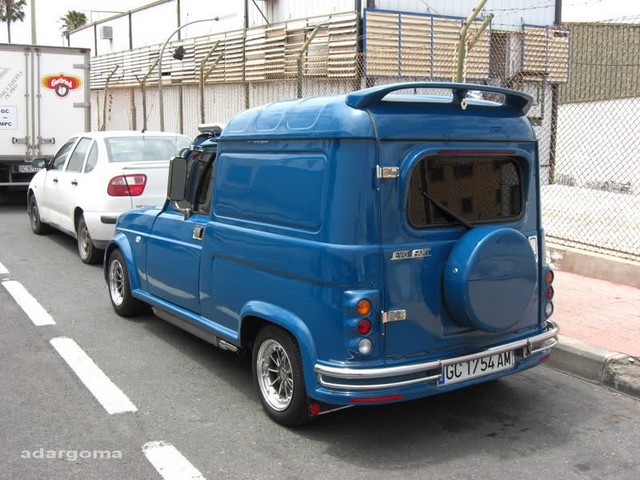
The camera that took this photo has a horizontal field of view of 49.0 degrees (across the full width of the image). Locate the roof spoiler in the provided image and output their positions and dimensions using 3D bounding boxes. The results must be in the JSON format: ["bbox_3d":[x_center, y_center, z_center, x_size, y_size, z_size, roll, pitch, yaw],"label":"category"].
[{"bbox_3d":[0.651,-0.688,3.436,1.120,0.140,0.270,-5,10,-34],"label":"roof spoiler"}]

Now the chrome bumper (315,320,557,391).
[{"bbox_3d":[0.760,0.559,3.445,1.550,0.125,0.250,-5,10,-34],"label":"chrome bumper"}]

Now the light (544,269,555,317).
[{"bbox_3d":[1.238,0.289,3.826,0.088,0.270,0.050,-5,10,-34],"label":"light"}]

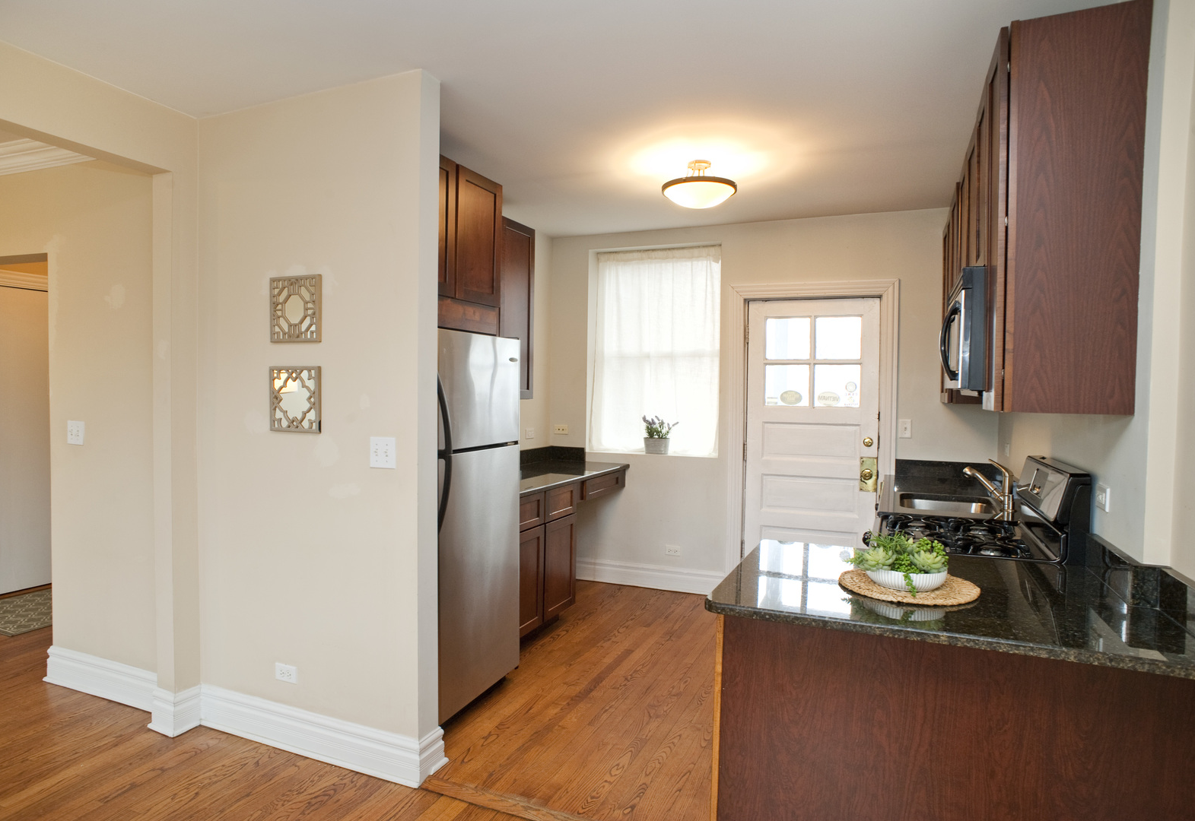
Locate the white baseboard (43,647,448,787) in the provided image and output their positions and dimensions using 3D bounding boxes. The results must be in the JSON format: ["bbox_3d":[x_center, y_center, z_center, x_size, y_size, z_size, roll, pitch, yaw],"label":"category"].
[{"bbox_3d":[-1.643,1.246,2.918,2.220,0.170,0.300,1,2,23],"label":"white baseboard"}]

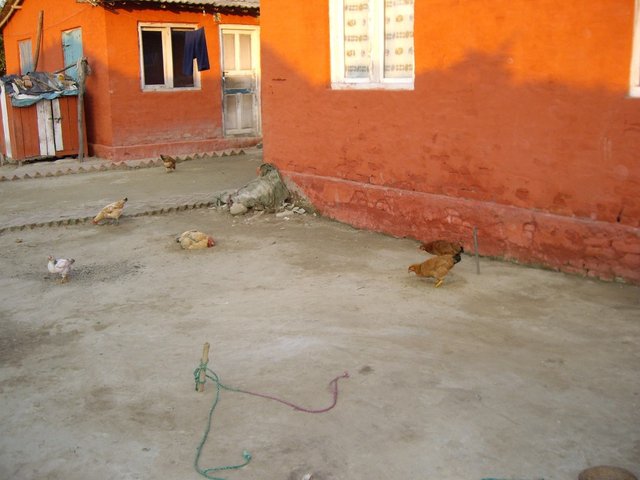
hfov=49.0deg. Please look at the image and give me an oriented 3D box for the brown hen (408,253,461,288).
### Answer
[{"bbox_3d":[0.821,0.212,5.019,0.370,0.250,0.155,-2,13,-6],"label":"brown hen"}]

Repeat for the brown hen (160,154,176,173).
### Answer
[{"bbox_3d":[-2.340,-1.195,10.848,0.285,0.270,0.160,-12,17,-38],"label":"brown hen"}]

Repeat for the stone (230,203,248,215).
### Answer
[{"bbox_3d":[-0.896,-0.358,7.803,0.180,0.115,0.140,-1,13,0],"label":"stone"}]

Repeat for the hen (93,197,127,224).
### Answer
[{"bbox_3d":[-2.181,-0.309,7.314,0.340,0.275,0.155,-1,13,0],"label":"hen"}]

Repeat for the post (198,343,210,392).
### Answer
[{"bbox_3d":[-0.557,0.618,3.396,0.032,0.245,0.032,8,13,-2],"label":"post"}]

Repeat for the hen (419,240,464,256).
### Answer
[{"bbox_3d":[0.946,0.116,5.452,0.365,0.235,0.155,0,13,3],"label":"hen"}]

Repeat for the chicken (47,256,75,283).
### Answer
[{"bbox_3d":[-1.939,0.215,5.264,0.215,0.195,0.125,-5,14,-17],"label":"chicken"}]

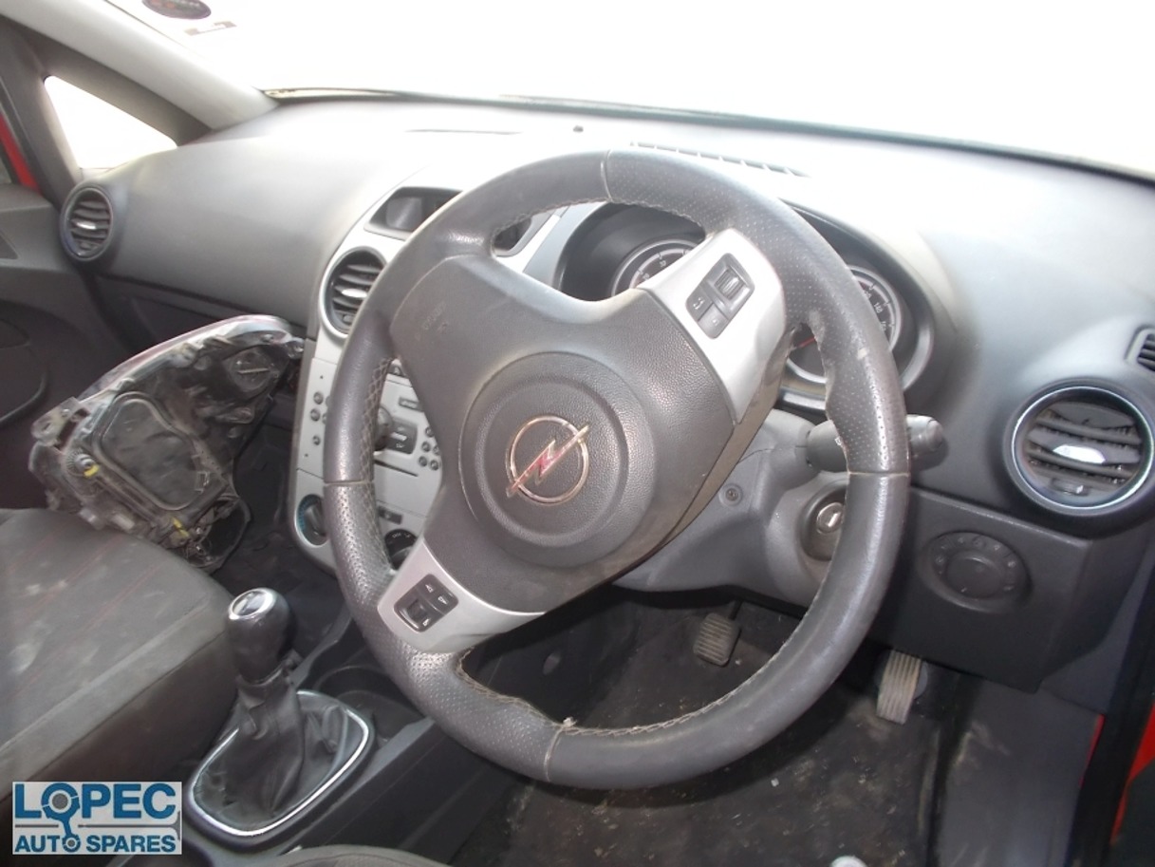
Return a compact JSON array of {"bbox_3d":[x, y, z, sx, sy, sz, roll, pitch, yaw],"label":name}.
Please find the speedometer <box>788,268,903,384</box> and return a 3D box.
[{"bbox_3d":[0.218,-0.091,0.724,0.102,0.102,0.030,16,1,24],"label":"speedometer"}]

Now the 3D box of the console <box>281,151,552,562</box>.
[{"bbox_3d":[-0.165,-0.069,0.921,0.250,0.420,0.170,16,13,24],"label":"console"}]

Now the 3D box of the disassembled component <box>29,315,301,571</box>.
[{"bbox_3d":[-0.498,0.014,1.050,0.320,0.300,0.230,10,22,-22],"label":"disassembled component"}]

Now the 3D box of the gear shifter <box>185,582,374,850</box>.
[{"bbox_3d":[-0.295,0.241,0.834,0.132,0.215,0.165,16,28,24],"label":"gear shifter"}]

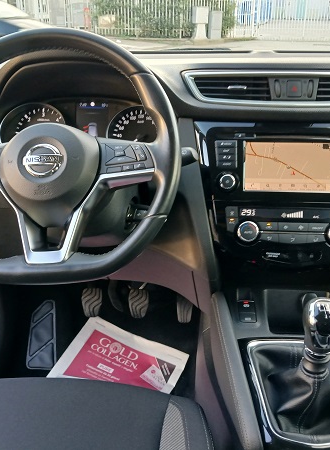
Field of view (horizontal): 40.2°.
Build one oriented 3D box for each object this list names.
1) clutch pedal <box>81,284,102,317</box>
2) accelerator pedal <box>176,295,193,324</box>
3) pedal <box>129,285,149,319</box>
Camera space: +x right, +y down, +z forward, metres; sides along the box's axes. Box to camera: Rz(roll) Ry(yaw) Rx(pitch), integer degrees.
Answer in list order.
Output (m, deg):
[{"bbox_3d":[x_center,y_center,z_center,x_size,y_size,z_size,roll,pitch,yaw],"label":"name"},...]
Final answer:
[{"bbox_3d":[-0.198,0.205,1.230,0.055,0.080,0.030,2,-13,4],"label":"clutch pedal"},{"bbox_3d":[0.054,0.231,1.258,0.046,0.095,0.028,2,-17,4],"label":"accelerator pedal"},{"bbox_3d":[-0.069,0.209,1.230,0.055,0.080,0.030,2,-13,4],"label":"pedal"}]

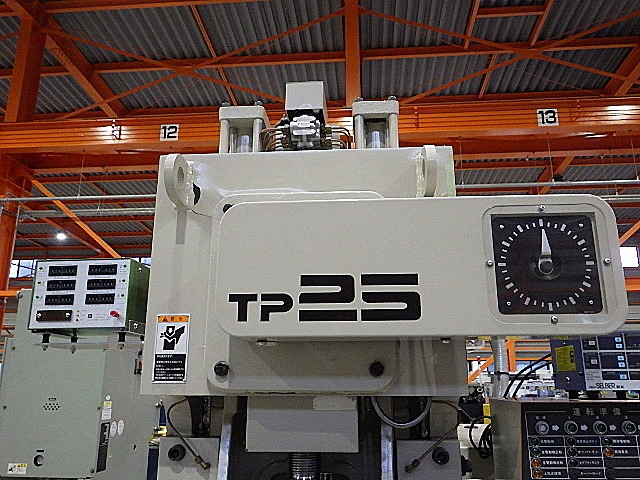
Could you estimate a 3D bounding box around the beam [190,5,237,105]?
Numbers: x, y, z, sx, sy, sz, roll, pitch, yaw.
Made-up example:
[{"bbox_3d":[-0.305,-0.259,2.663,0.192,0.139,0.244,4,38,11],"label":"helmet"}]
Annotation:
[{"bbox_3d":[-2.044,-3.547,10.217,0.085,0.075,3.099,-1,-19,5],"label":"beam"}]

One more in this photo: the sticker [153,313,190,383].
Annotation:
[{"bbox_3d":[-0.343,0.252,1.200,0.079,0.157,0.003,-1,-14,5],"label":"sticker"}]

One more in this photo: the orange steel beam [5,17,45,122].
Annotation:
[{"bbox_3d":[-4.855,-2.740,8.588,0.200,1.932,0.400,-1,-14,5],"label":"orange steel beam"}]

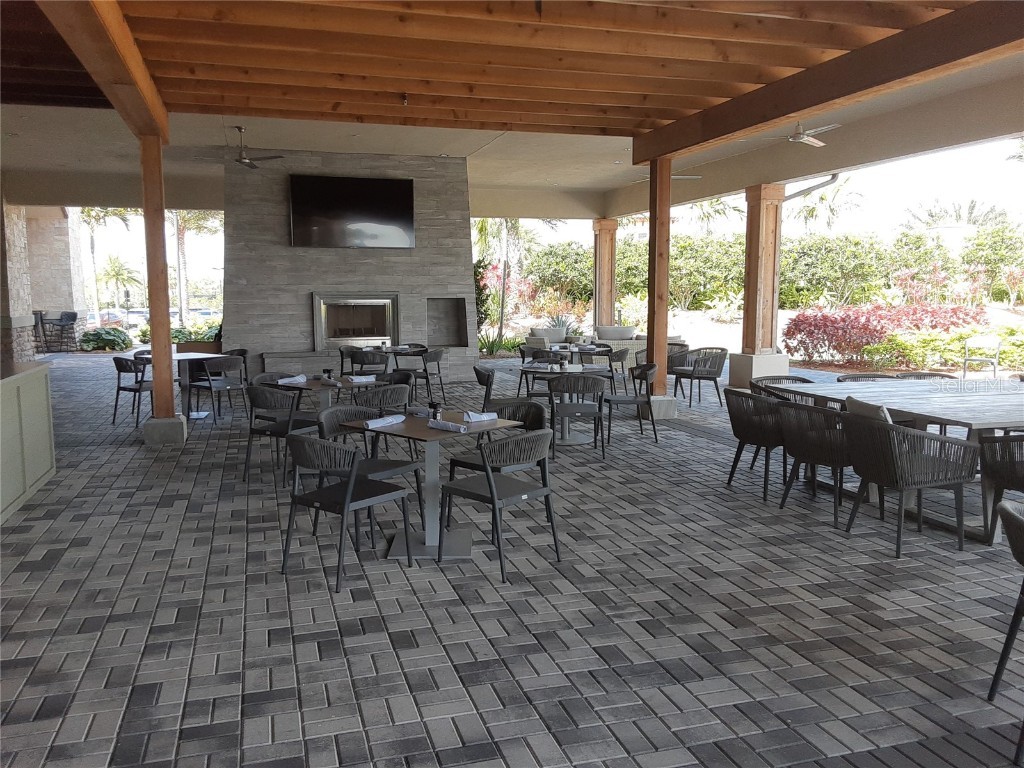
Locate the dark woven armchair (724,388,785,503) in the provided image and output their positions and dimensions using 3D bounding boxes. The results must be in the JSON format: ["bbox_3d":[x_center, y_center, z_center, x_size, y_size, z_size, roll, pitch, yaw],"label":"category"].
[{"bbox_3d":[2.002,0.442,6.102,0.570,0.770,0.590,-2,7,-18],"label":"dark woven armchair"}]

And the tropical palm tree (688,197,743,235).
[{"bbox_3d":[8.502,-5.449,33.552,3.400,6.400,3.400,-2,7,-18],"label":"tropical palm tree"}]

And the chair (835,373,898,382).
[{"bbox_3d":[3.328,0.329,7.109,0.610,0.785,0.610,-2,7,-18],"label":"chair"}]

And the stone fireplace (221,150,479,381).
[{"bbox_3d":[-2.645,-1.850,13.207,4.170,3.720,1.150,-2,7,-18],"label":"stone fireplace"}]

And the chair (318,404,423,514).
[{"bbox_3d":[-0.911,0.559,5.065,0.550,0.785,0.530,5,8,35],"label":"chair"}]

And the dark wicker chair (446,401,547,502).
[{"bbox_3d":[-0.077,0.547,5.254,0.520,0.780,0.530,5,8,37],"label":"dark wicker chair"}]

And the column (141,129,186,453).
[{"bbox_3d":[-3.561,-0.932,8.129,0.390,3.050,0.390,-2,7,-18],"label":"column"}]

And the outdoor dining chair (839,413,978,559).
[{"bbox_3d":[2.397,0.583,4.851,0.570,0.770,0.590,-2,7,-18],"label":"outdoor dining chair"}]

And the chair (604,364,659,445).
[{"bbox_3d":[1.220,0.188,8.338,0.550,0.785,0.530,-1,7,-9],"label":"chair"}]

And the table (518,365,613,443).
[{"bbox_3d":[0.559,0.219,8.366,0.910,0.745,0.910,0,6,-3],"label":"table"}]

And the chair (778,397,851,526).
[{"bbox_3d":[2.248,0.525,5.502,0.600,0.790,0.600,-2,7,-20],"label":"chair"}]

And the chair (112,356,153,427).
[{"bbox_3d":[-4.300,0.071,9.333,0.520,0.780,0.530,4,8,32],"label":"chair"}]

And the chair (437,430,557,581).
[{"bbox_3d":[-0.066,0.629,4.525,0.530,0.780,0.520,6,8,40],"label":"chair"}]

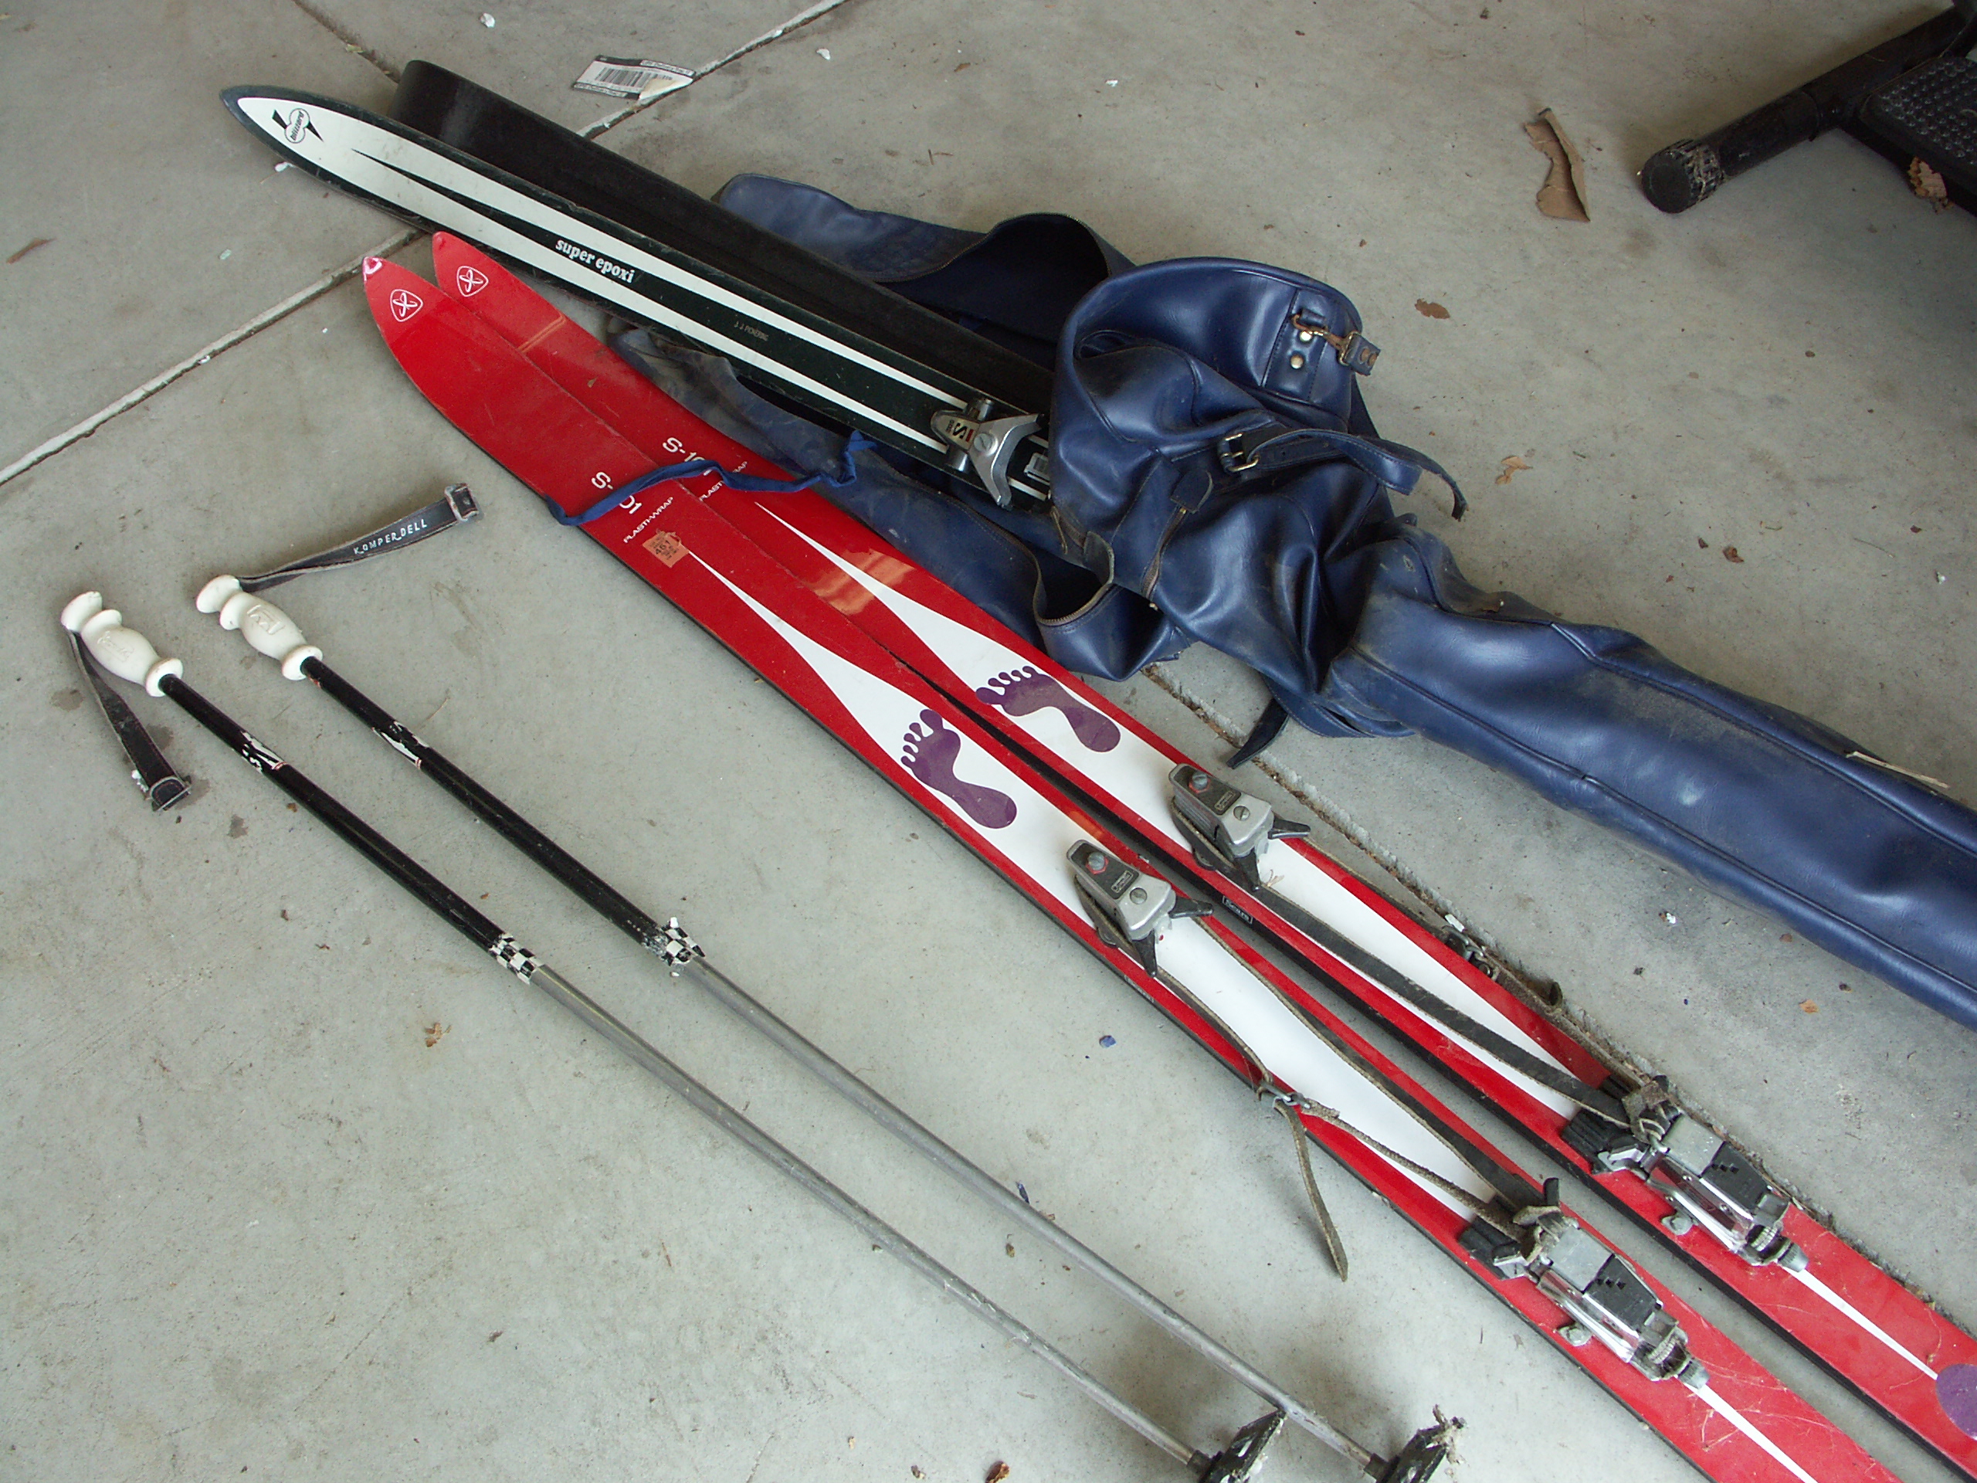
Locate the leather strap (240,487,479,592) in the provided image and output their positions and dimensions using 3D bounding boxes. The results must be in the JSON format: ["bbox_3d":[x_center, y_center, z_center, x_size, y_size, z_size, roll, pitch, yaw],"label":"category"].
[{"bbox_3d":[-0.500,-0.160,1.278,0.193,0.028,0.035,-20,59,-12],"label":"leather strap"}]

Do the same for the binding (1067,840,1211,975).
[{"bbox_3d":[0.093,0.103,1.057,0.095,0.043,0.062,39,66,22],"label":"binding"}]

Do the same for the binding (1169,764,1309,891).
[{"bbox_3d":[0.162,0.055,1.087,0.094,0.043,0.061,37,65,22],"label":"binding"}]

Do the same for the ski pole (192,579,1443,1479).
[{"bbox_3d":[-0.166,0.162,1.046,1.121,0.090,0.100,32,63,21],"label":"ski pole"}]

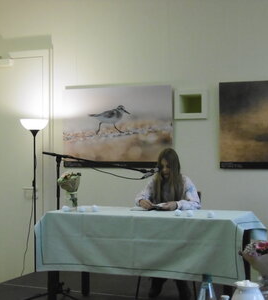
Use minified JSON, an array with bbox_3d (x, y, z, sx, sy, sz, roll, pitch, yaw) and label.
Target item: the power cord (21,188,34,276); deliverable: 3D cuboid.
[{"bbox_3d":[-1.086,0.876,6.968,0.186,0.951,0.060,0,0,22],"label":"power cord"}]

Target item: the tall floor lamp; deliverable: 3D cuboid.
[{"bbox_3d":[-0.995,0.577,6.892,0.285,1.780,0.285,0,0,0],"label":"tall floor lamp"}]

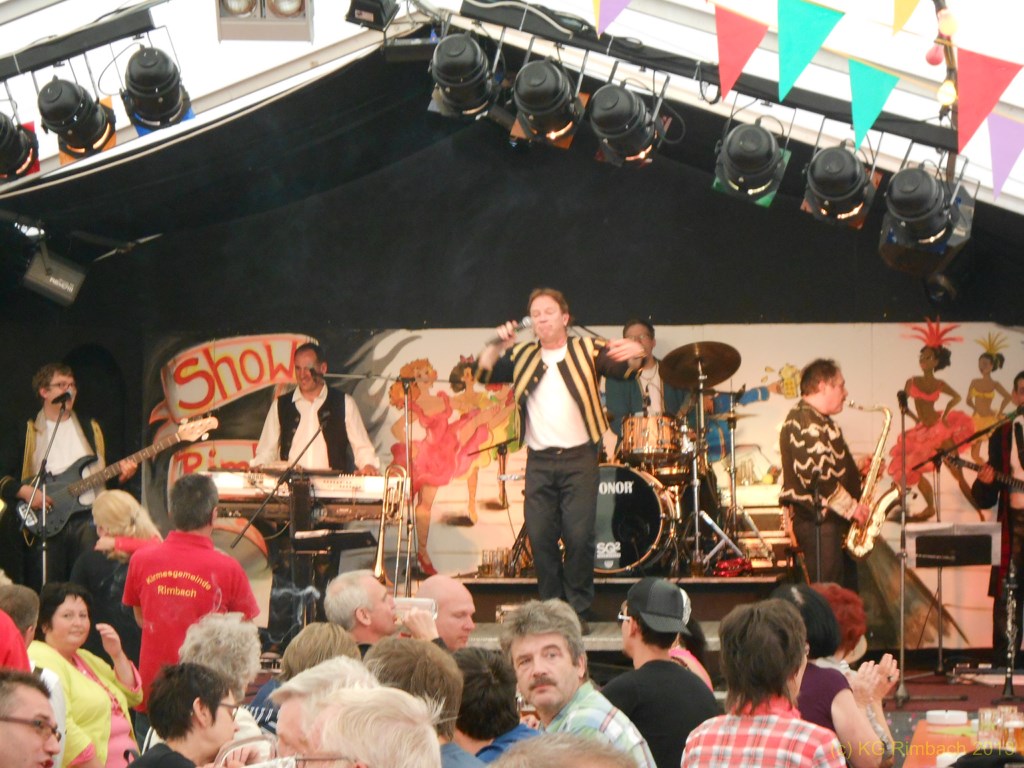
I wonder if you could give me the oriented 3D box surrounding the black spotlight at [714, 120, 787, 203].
[{"bbox_3d":[0.945,-0.882,10.900,0.260,0.250,0.280,18,-22,14],"label":"black spotlight"}]

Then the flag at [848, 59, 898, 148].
[{"bbox_3d":[1.291,-0.996,9.800,0.200,0.300,0.020,14,-1,6],"label":"flag"}]

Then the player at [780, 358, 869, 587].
[{"bbox_3d":[1.595,0.720,14.000,0.500,1.700,0.520,0,-1,-6],"label":"player"}]

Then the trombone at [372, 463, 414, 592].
[{"bbox_3d":[-0.620,0.939,13.700,0.270,1.100,0.240,6,-1,6],"label":"trombone"}]

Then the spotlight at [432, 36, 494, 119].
[{"bbox_3d":[-0.188,-1.210,10.900,0.260,0.250,0.280,15,-32,17],"label":"spotlight"}]

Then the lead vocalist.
[{"bbox_3d":[0.232,0.384,13.450,0.800,1.700,0.500,0,-1,14],"label":"lead vocalist"}]

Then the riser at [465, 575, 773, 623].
[{"bbox_3d":[0.658,1.099,14.944,1.750,0.230,1.700,0,-1,7],"label":"riser"}]

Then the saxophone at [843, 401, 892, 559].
[{"bbox_3d":[1.828,0.489,13.950,0.320,0.800,0.200,8,-1,-3],"label":"saxophone"}]

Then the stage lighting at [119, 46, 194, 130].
[{"bbox_3d":[-1.409,-1.163,10.900,0.260,0.250,0.280,-15,-36,-4],"label":"stage lighting"}]

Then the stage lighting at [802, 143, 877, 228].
[{"bbox_3d":[1.298,-0.790,10.900,0.260,0.250,0.280,18,-20,15],"label":"stage lighting"}]

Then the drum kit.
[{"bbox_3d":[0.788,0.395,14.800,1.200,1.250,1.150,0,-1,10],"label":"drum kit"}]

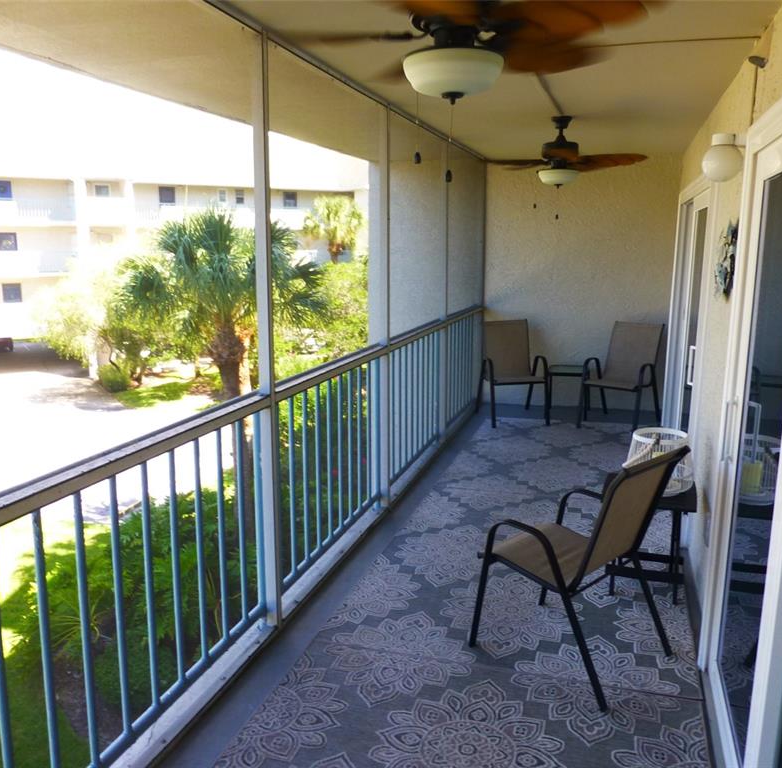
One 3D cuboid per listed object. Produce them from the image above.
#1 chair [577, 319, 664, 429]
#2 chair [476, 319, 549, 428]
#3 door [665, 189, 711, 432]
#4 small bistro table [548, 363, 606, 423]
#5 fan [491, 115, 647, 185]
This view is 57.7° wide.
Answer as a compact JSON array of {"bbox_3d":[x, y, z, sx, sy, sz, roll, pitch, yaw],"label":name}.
[{"bbox_3d":[2.183,-0.070,6.691,0.560,0.930,0.680,10,14,40],"label":"chair"},{"bbox_3d":[1.187,-0.114,6.902,0.560,0.930,0.680,-1,11,-8],"label":"chair"},{"bbox_3d":[2.084,-0.340,4.984,0.120,2.100,2.600,4,11,18],"label":"door"},{"bbox_3d":[1.797,0.082,7.168,0.420,0.450,0.440,4,11,18],"label":"small bistro table"},{"bbox_3d":[1.193,-1.621,4.985,1.240,0.475,1.240,4,11,18],"label":"fan"}]

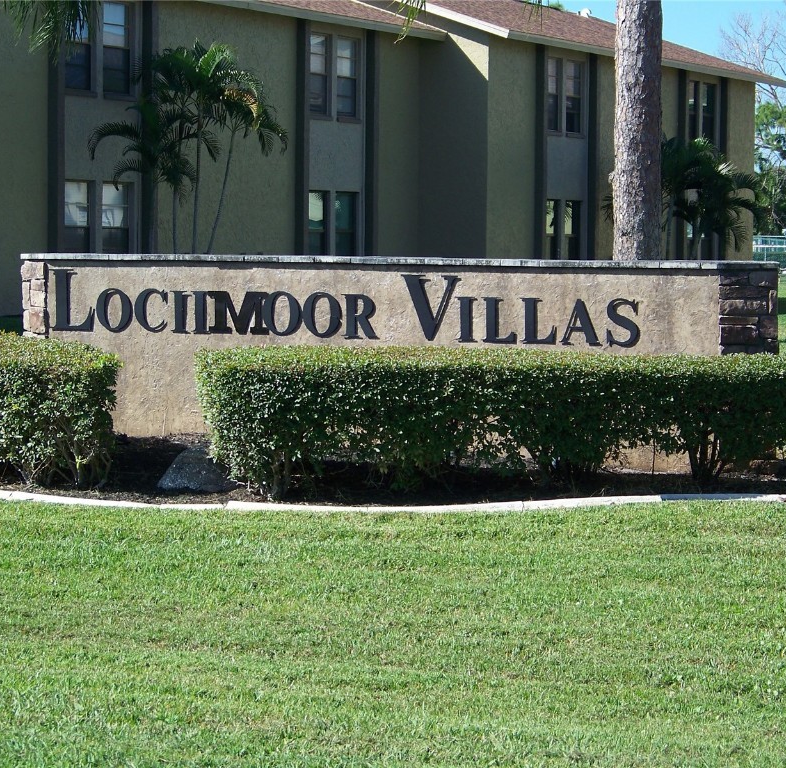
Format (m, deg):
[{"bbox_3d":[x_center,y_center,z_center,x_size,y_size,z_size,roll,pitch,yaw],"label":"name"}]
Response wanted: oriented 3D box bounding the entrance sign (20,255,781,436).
[{"bbox_3d":[-0.140,-0.220,19.220,6.350,1.450,0.500,2,3,27],"label":"entrance sign"}]

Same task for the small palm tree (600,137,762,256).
[{"bbox_3d":[5.930,-3.120,52.500,3.300,3.850,3.100,1,3,0],"label":"small palm tree"}]

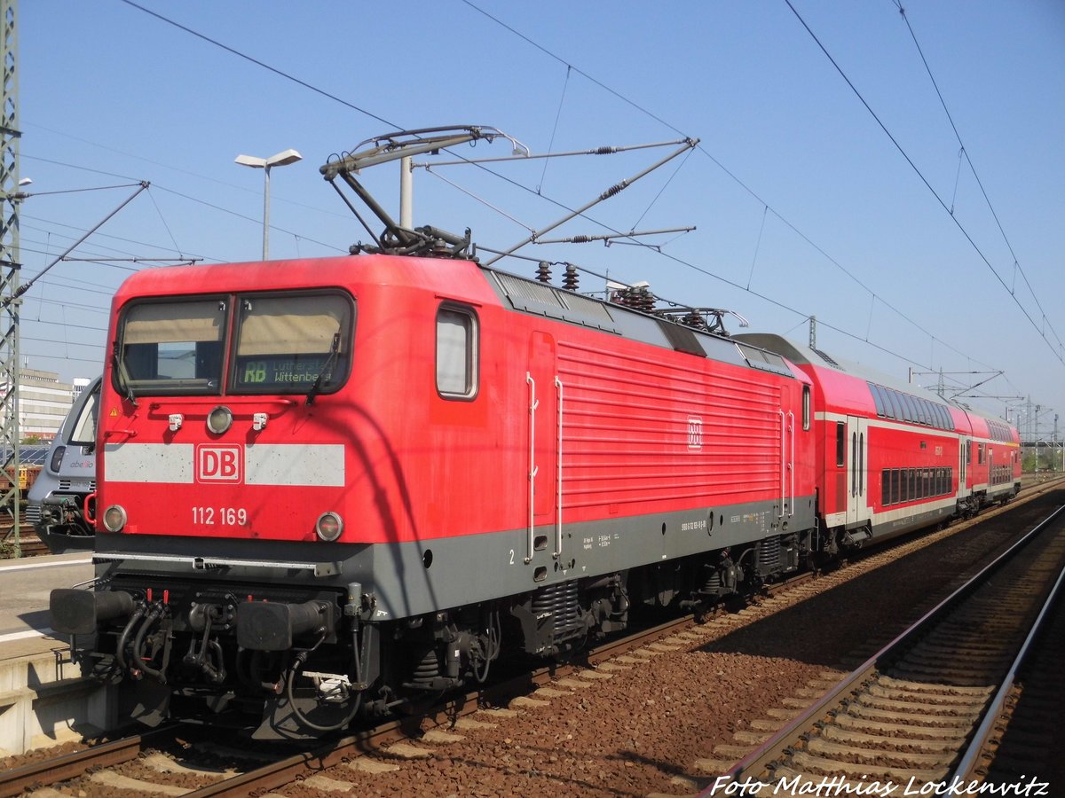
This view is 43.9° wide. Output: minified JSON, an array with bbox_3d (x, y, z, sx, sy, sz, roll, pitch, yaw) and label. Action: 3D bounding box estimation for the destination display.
[{"bbox_3d":[-1.925,-0.207,10.332,0.865,0.258,0.100,-1,-10,24],"label":"destination display"}]

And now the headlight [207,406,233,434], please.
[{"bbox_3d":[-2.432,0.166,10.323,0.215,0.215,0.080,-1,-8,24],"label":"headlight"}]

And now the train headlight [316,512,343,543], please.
[{"bbox_3d":[-1.513,0.957,9.879,0.215,0.215,0.070,-1,-3,24],"label":"train headlight"}]

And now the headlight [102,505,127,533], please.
[{"bbox_3d":[-3.375,0.973,10.712,0.215,0.215,0.070,-1,-3,24],"label":"headlight"}]

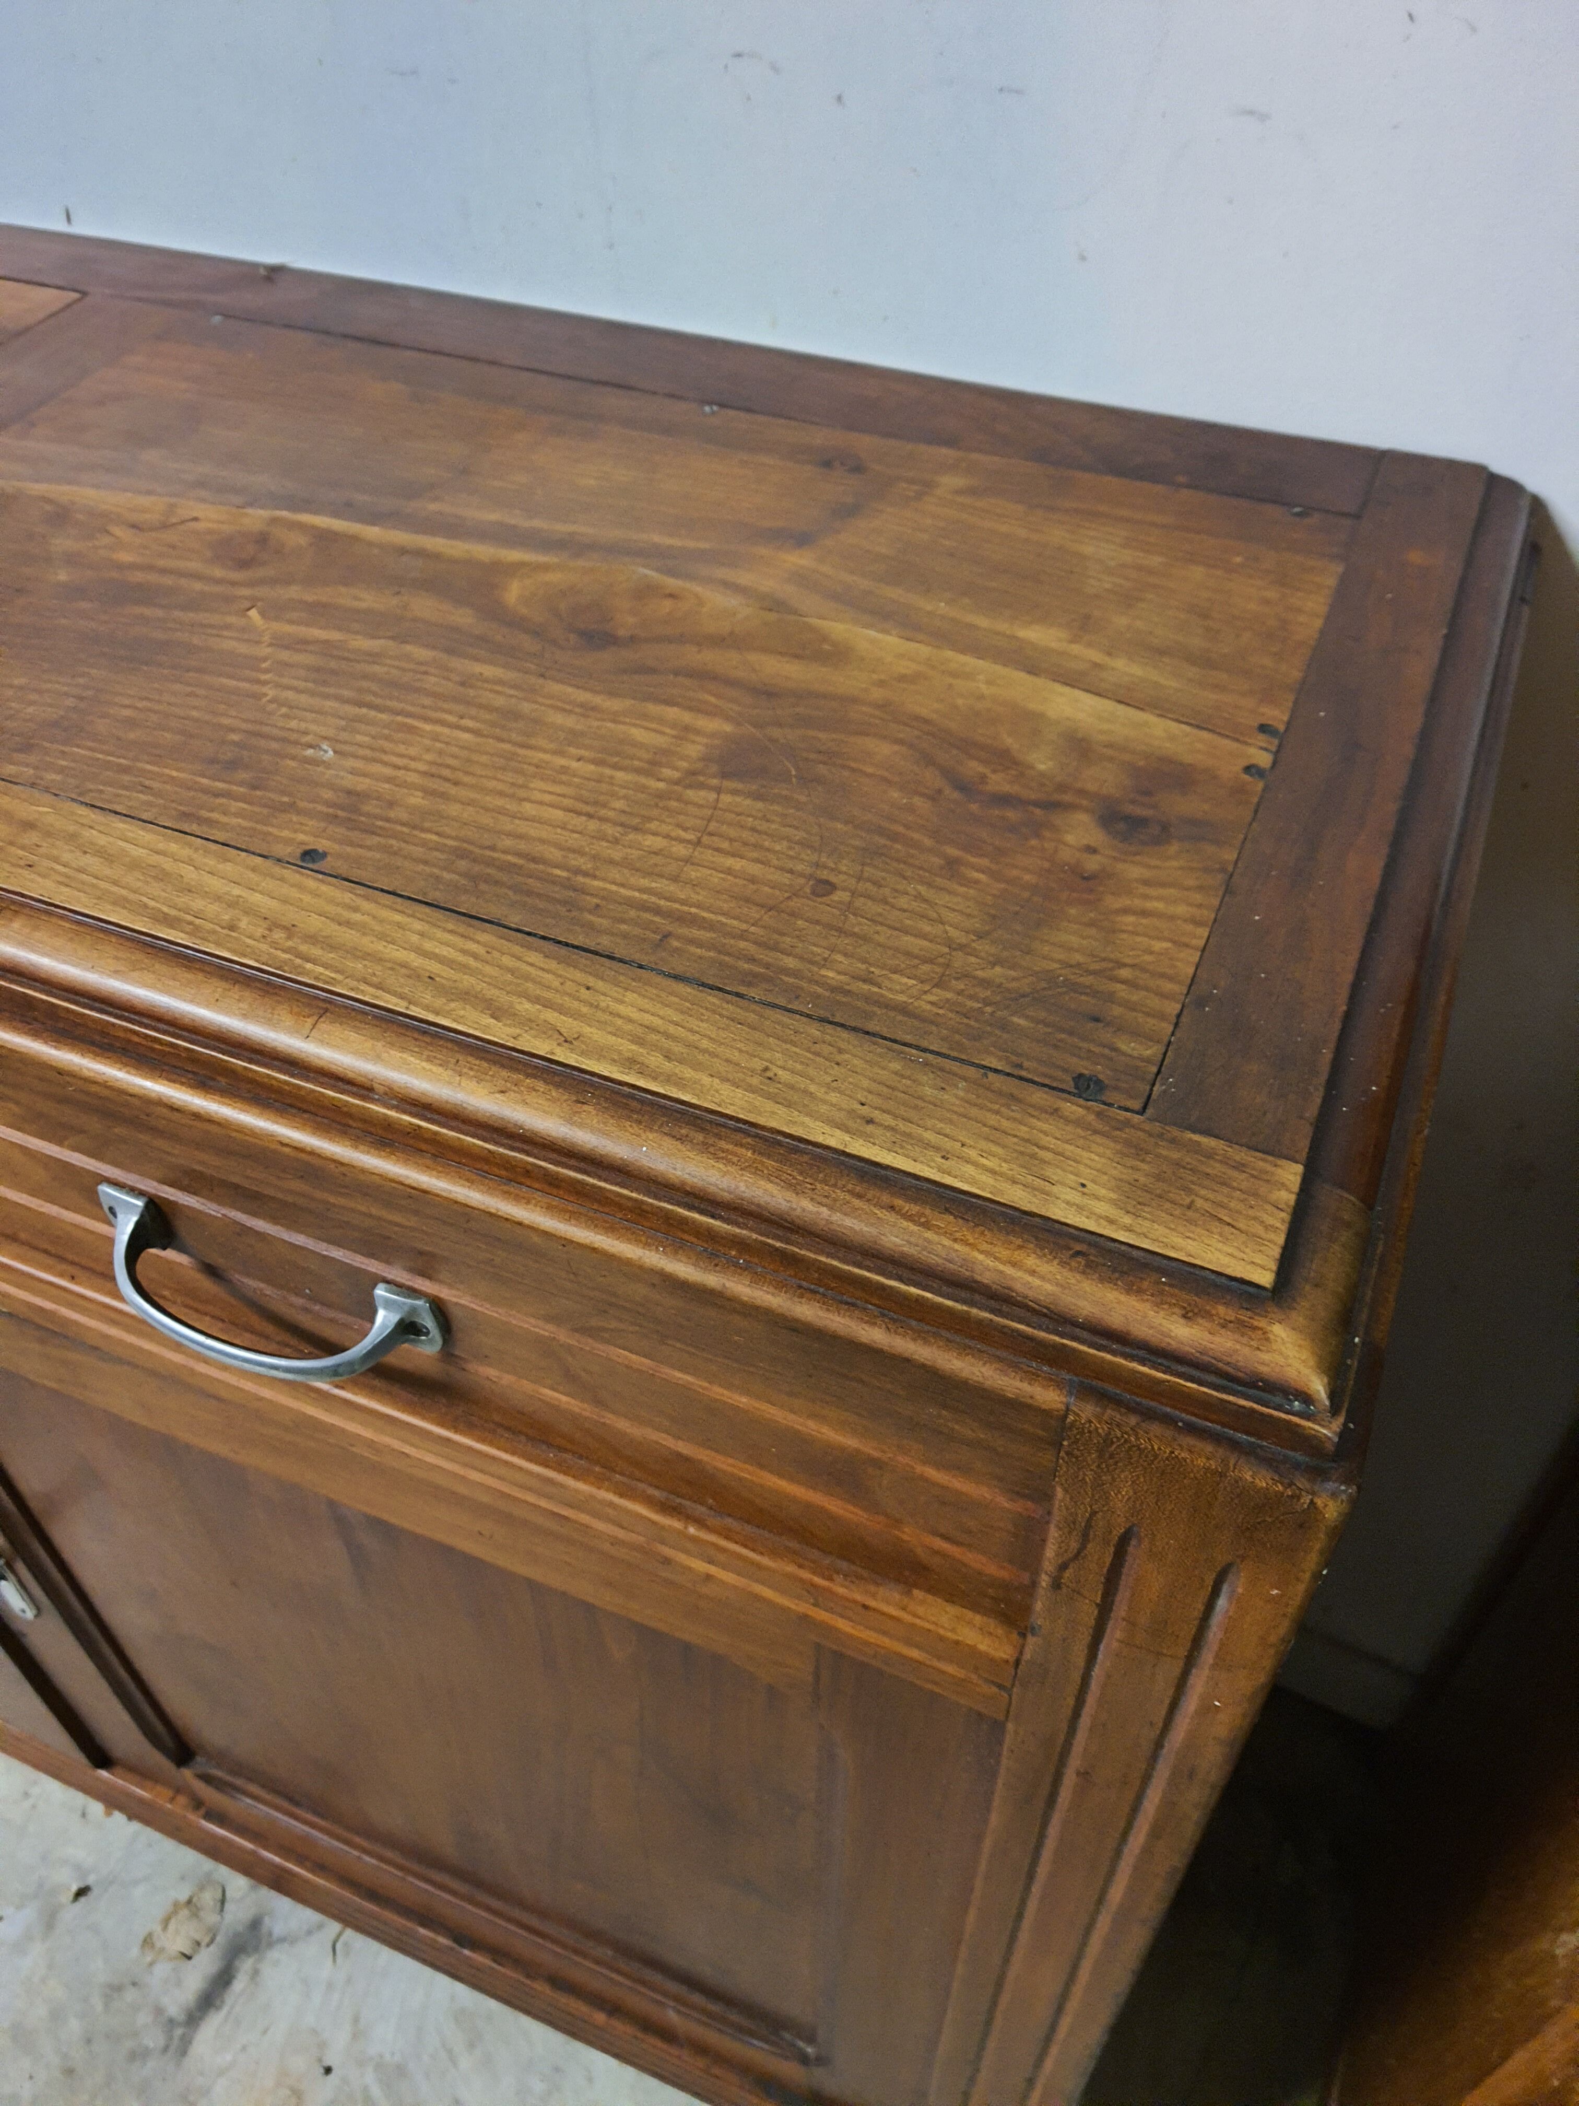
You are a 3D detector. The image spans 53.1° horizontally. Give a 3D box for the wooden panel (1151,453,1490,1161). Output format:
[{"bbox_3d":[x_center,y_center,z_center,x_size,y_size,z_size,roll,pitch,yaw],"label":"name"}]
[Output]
[{"bbox_3d":[0.202,-0.115,0.568,0.043,0.020,0.457,16,46,17],"label":"wooden panel"}]

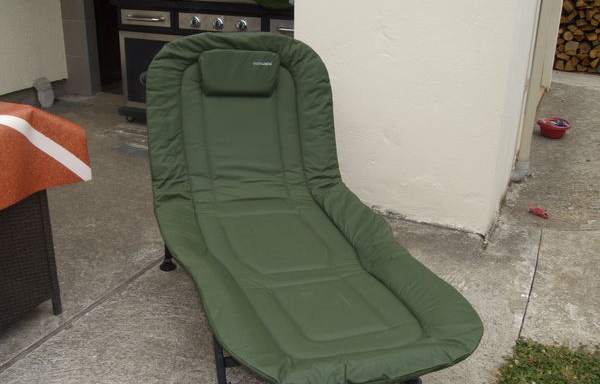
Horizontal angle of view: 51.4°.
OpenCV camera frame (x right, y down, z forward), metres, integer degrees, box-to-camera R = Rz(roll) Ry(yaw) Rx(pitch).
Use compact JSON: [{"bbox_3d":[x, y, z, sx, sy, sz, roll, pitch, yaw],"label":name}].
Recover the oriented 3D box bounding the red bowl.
[{"bbox_3d":[1.977,-0.484,4.835,0.257,0.115,0.257,1,19,0],"label":"red bowl"}]

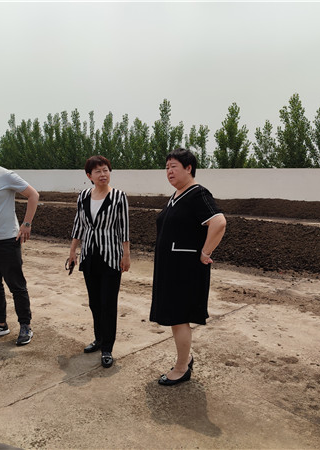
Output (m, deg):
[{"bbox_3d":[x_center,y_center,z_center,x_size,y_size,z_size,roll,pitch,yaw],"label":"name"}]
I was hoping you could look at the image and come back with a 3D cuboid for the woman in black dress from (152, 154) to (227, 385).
[{"bbox_3d":[0.197,0.289,2.998,0.440,1.614,0.520,-4,8,-30],"label":"woman in black dress"}]

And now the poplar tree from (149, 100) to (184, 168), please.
[{"bbox_3d":[0.463,-4.775,26.614,2.119,5.824,2.119,0,7,0],"label":"poplar tree"}]

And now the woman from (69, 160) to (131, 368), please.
[{"bbox_3d":[-0.474,0.261,3.351,0.480,1.584,0.320,1,7,11],"label":"woman"}]

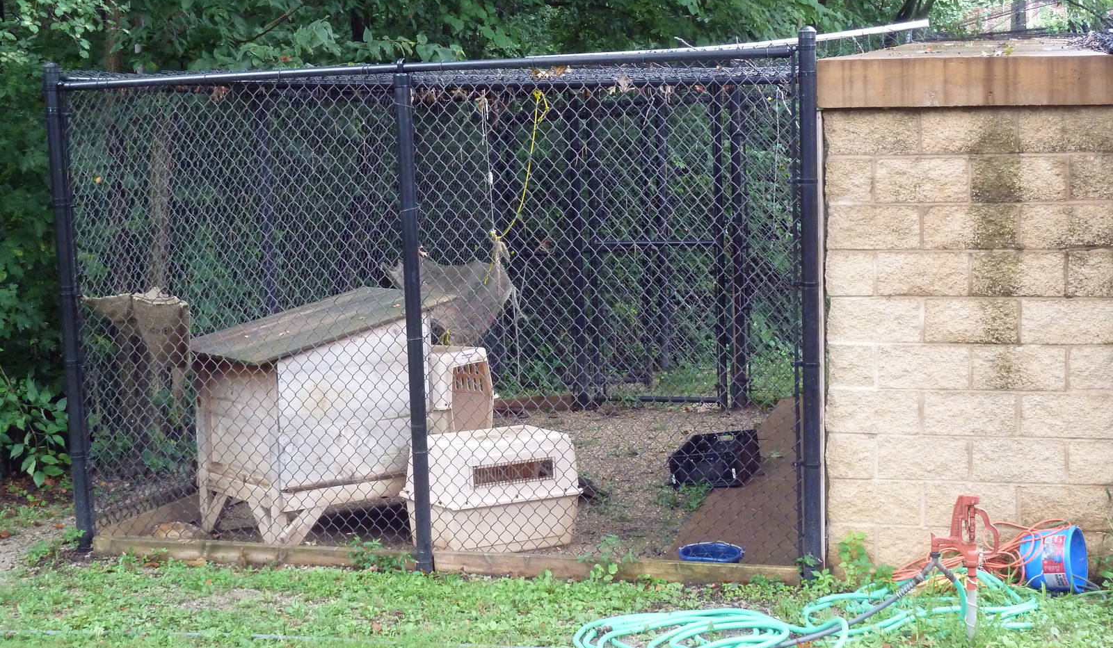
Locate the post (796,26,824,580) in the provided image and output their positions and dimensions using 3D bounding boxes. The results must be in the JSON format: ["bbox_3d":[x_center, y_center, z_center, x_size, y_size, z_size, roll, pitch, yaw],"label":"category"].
[{"bbox_3d":[1.114,-0.073,8.320,0.077,2.420,0.077,0,9,14],"label":"post"}]

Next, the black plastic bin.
[{"bbox_3d":[0.915,0.785,10.850,0.385,0.210,0.560,-5,6,18],"label":"black plastic bin"}]

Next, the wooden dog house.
[{"bbox_3d":[-1.255,0.458,9.945,1.250,1.200,0.850,-6,8,-42],"label":"wooden dog house"}]

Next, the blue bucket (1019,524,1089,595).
[{"bbox_3d":[2.100,0.996,8.030,0.250,0.285,0.285,-3,6,36],"label":"blue bucket"}]

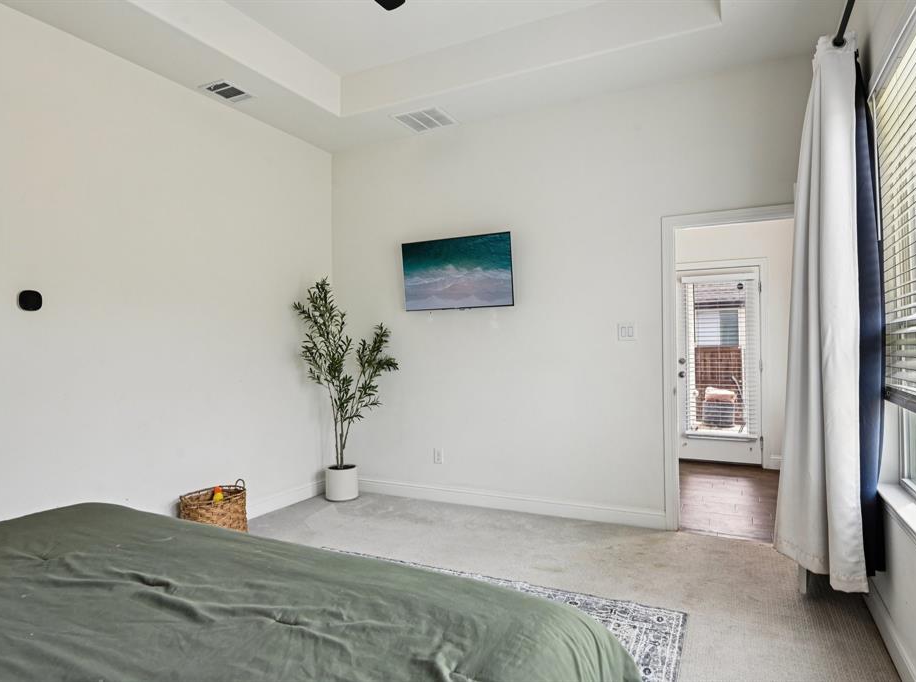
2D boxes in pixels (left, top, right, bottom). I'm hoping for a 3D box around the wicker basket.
[{"bbox_3d":[-1.591,1.147,3.576,0.320,0.380,0.360,-1,-1,28],"label":"wicker basket"}]

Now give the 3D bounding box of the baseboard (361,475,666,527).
[{"bbox_3d":[0.186,1.252,4.292,2.720,0.128,0.016,-1,-1,25],"label":"baseboard"}]

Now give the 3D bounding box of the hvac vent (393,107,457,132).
[{"bbox_3d":[-0.255,-1.733,4.258,0.385,0.025,0.385,-1,-1,28],"label":"hvac vent"}]

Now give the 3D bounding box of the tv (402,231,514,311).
[{"bbox_3d":[-0.019,-0.537,4.297,0.968,0.560,0.060,-1,4,28],"label":"tv"}]

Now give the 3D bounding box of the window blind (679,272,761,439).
[{"bbox_3d":[2.714,0.163,5.633,0.720,1.700,0.060,-1,-1,28],"label":"window blind"}]

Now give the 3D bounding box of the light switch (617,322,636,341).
[{"bbox_3d":[1.191,-0.064,3.809,0.123,0.123,0.011,-1,-1,25],"label":"light switch"}]

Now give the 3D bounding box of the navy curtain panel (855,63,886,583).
[{"bbox_3d":[1.749,-0.155,2.358,0.130,2.220,0.380,-1,-1,28],"label":"navy curtain panel"}]

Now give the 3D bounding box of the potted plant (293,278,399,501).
[{"bbox_3d":[-0.917,0.395,4.539,0.750,1.880,0.680,-1,-1,-9],"label":"potted plant"}]

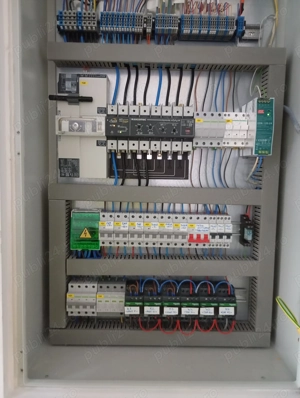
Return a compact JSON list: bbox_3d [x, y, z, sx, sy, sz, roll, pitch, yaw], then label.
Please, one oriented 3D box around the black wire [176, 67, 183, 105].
[{"bbox_3d":[0.074,-0.279,0.802,0.015,0.102,0.014,1,5,0],"label":"black wire"}]

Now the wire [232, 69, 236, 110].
[{"bbox_3d":[0.211,-0.268,0.803,0.006,0.107,0.009,1,5,0],"label":"wire"}]

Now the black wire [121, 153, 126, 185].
[{"bbox_3d":[-0.066,-0.075,0.811,0.015,0.088,0.015,1,5,-1],"label":"black wire"}]

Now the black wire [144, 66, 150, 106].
[{"bbox_3d":[-0.007,-0.280,0.802,0.015,0.103,0.014,1,5,0],"label":"black wire"}]

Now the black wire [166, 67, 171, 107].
[{"bbox_3d":[0.046,-0.278,0.798,0.012,0.095,0.014,1,5,-1],"label":"black wire"}]

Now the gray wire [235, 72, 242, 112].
[{"bbox_3d":[0.218,-0.263,0.791,0.017,0.098,0.016,1,5,-1],"label":"gray wire"}]

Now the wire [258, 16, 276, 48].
[{"bbox_3d":[0.288,-0.410,0.790,0.040,0.086,0.020,1,5,0],"label":"wire"}]

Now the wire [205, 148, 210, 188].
[{"bbox_3d":[0.146,-0.077,0.821,0.012,0.101,0.011,1,5,-1],"label":"wire"}]

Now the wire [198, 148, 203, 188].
[{"bbox_3d":[0.129,-0.076,0.814,0.007,0.101,0.010,1,5,0],"label":"wire"}]

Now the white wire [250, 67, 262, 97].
[{"bbox_3d":[0.253,-0.274,0.765,0.028,0.069,0.050,1,5,-1],"label":"white wire"}]

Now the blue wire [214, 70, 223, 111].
[{"bbox_3d":[0.172,-0.268,0.803,0.017,0.109,0.013,1,5,0],"label":"blue wire"}]

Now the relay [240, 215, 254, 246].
[{"bbox_3d":[0.248,0.080,0.822,0.017,0.079,0.068,1,5,-1],"label":"relay"}]

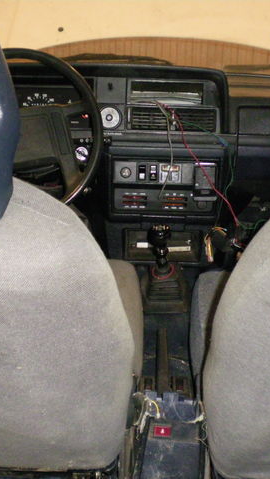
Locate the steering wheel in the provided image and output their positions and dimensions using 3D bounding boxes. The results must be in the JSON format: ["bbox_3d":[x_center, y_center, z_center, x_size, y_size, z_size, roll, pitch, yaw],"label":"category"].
[{"bbox_3d":[-0.269,-0.234,1.460,0.395,0.395,0.090,1,-8,-3],"label":"steering wheel"}]

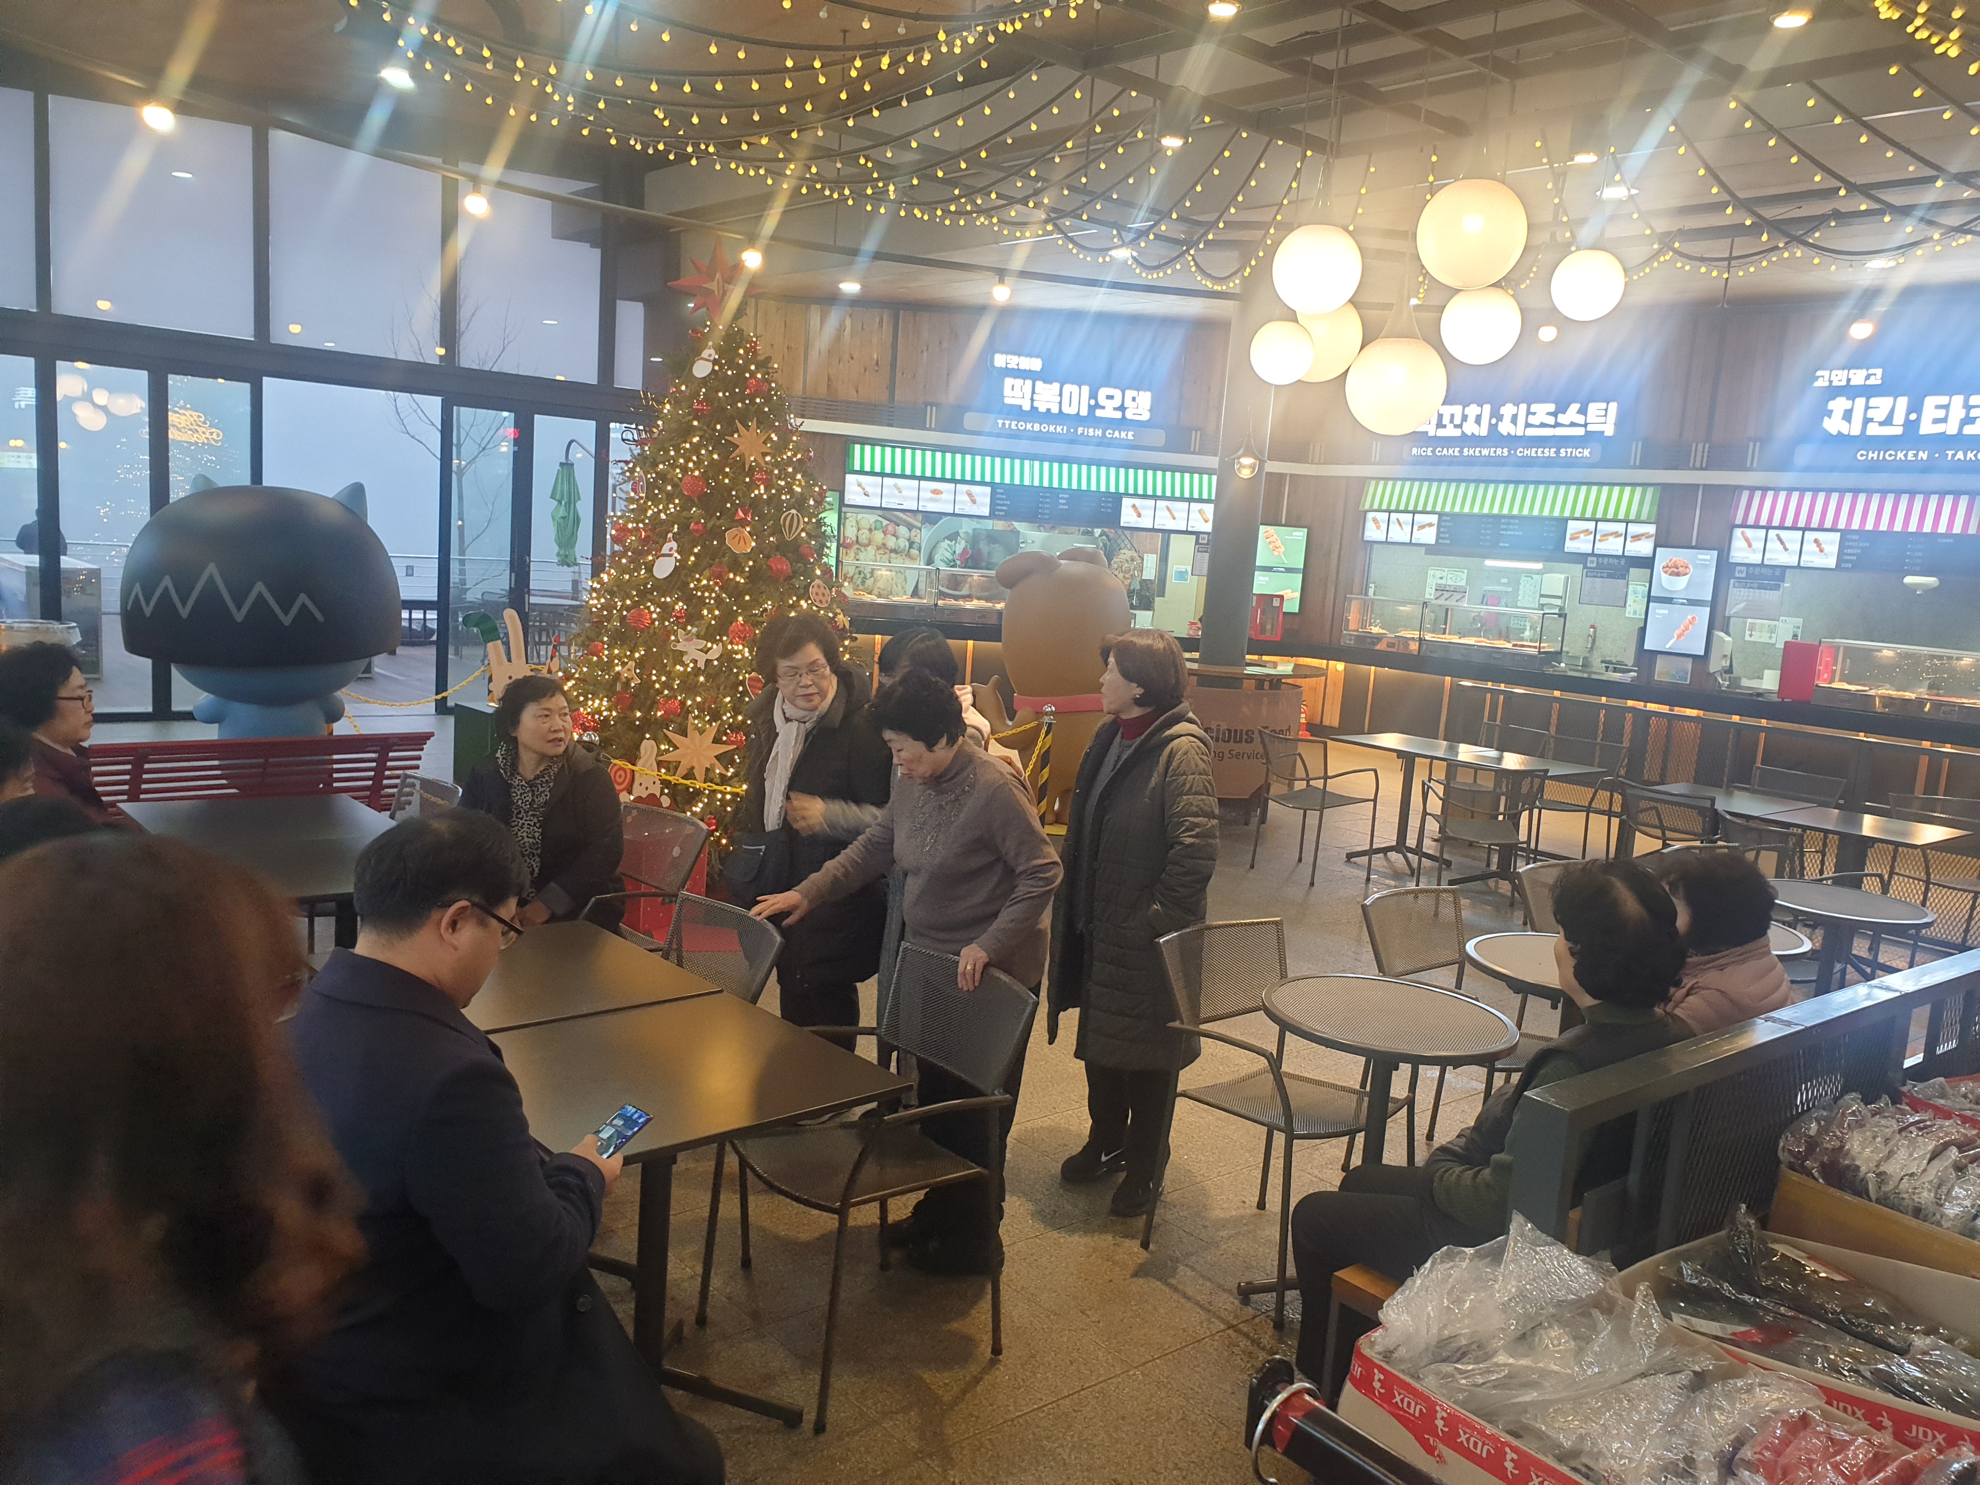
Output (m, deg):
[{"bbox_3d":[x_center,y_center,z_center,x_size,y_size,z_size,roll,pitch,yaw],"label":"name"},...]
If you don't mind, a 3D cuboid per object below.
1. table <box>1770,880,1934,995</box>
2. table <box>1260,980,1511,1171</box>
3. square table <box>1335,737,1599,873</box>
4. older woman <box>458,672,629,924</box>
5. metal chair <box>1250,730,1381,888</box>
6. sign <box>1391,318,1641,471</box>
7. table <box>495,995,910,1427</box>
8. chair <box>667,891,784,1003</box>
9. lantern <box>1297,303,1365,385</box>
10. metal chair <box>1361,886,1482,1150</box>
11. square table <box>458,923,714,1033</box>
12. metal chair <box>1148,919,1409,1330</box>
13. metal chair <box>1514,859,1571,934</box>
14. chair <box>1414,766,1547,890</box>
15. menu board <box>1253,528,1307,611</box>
[{"bbox_3d":[3.139,0.944,5.591,0.635,0.712,0.635,4,8,0],"label":"table"},{"bbox_3d":[0.982,1.037,3.809,0.635,0.712,0.635,4,8,0],"label":"table"},{"bbox_3d":[2.977,0.420,9.429,0.700,0.710,1.560,-2,10,-39],"label":"square table"},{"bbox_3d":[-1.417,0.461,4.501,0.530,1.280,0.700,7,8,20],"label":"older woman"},{"bbox_3d":[1.856,0.354,8.547,0.560,0.835,0.550,-3,10,-40],"label":"metal chair"},{"bbox_3d":[4.875,-3.184,13.819,2.250,1.200,0.130,11,10,41],"label":"sign"},{"bbox_3d":[-0.671,1.003,3.002,0.705,0.730,0.690,-3,11,-42],"label":"table"},{"bbox_3d":[-0.867,0.849,3.623,0.560,0.835,0.550,-3,10,-40],"label":"chair"},{"bbox_3d":[1.247,-1.479,5.500,0.290,0.300,0.290,5,8,10],"label":"lantern"},{"bbox_3d":[1.442,0.916,4.437,0.535,0.845,0.545,-3,10,-41],"label":"metal chair"},{"bbox_3d":[-1.141,0.898,3.509,0.705,0.730,0.690,-3,11,-42],"label":"square table"},{"bbox_3d":[0.743,0.936,3.832,0.550,0.835,0.560,-2,10,-39],"label":"metal chair"},{"bbox_3d":[2.091,0.864,5.034,0.550,0.835,0.560,-3,10,-40],"label":"metal chair"},{"bbox_3d":[2.592,0.487,7.835,0.560,0.820,0.570,5,8,6],"label":"chair"},{"bbox_3d":[3.247,-1.919,16.500,0.565,0.965,0.060,6,8,16],"label":"menu board"}]

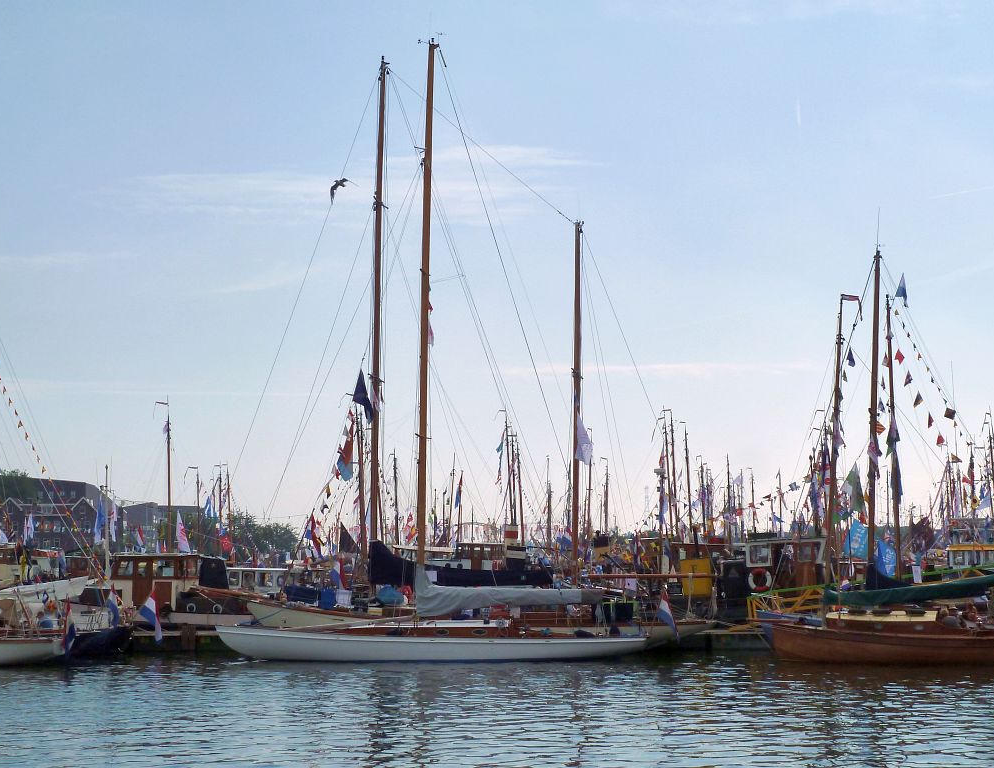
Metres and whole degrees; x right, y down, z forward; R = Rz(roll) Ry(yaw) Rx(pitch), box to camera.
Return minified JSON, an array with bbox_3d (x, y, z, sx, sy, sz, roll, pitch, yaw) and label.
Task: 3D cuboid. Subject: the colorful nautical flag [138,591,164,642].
[{"bbox_3d":[-9.877,6.628,53.123,0.741,1.472,0.200,0,-5,0],"label":"colorful nautical flag"}]

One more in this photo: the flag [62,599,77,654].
[{"bbox_3d":[-11.497,6.522,50.121,0.430,1.495,0.200,0,-5,0],"label":"flag"}]

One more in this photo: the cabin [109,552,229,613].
[{"bbox_3d":[-10.836,6.568,61.661,3.400,2.000,2.500,-1,-5,7],"label":"cabin"}]

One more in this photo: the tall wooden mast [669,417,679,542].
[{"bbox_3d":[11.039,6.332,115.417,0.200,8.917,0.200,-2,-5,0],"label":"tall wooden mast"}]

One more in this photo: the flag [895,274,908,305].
[{"bbox_3d":[13.674,-3.195,63.000,0.420,1.000,0.150,0,-5,0],"label":"flag"}]

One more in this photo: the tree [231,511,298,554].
[{"bbox_3d":[-31.950,20.593,255.000,9.300,7.000,8.000,0,-5,0],"label":"tree"}]

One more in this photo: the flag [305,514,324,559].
[{"bbox_3d":[-6.735,5.591,68.775,0.664,1.692,0.200,0,-5,0],"label":"flag"}]

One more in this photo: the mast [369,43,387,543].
[{"bbox_3d":[-3.809,-1.916,59.818,0.210,17.492,0.210,1,-5,0],"label":"mast"}]

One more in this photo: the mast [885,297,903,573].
[{"bbox_3d":[13.636,2.180,64.056,0.200,10.461,0.200,-1,-5,0],"label":"mast"}]

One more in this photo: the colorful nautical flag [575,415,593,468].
[{"bbox_3d":[2.731,1.774,58.500,0.620,1.630,0.200,0,-5,0],"label":"colorful nautical flag"}]

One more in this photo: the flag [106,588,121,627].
[{"bbox_3d":[-11.039,6.433,53.642,0.461,1.087,0.200,0,-5,0],"label":"flag"}]

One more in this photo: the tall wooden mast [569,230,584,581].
[{"bbox_3d":[2.510,0.774,59.565,0.190,12.089,0.190,1,-5,0],"label":"tall wooden mast"}]

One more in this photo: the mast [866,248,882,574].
[{"bbox_3d":[12.660,1.159,62.536,0.200,11.481,0.200,2,-5,0],"label":"mast"}]

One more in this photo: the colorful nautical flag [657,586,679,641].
[{"bbox_3d":[4.871,6.547,52.929,0.625,1.579,0.200,0,-5,0],"label":"colorful nautical flag"}]

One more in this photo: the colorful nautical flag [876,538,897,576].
[{"bbox_3d":[12.694,5.655,60.738,0.789,1.233,0.150,0,-5,0],"label":"colorful nautical flag"}]

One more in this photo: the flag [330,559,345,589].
[{"bbox_3d":[-5.478,6.508,64.000,0.550,1.020,0.200,0,-5,0],"label":"flag"}]

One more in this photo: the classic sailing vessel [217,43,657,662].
[{"bbox_3d":[-1.746,-0.977,53.593,12.372,18.049,2.800,0,-5,0],"label":"classic sailing vessel"}]

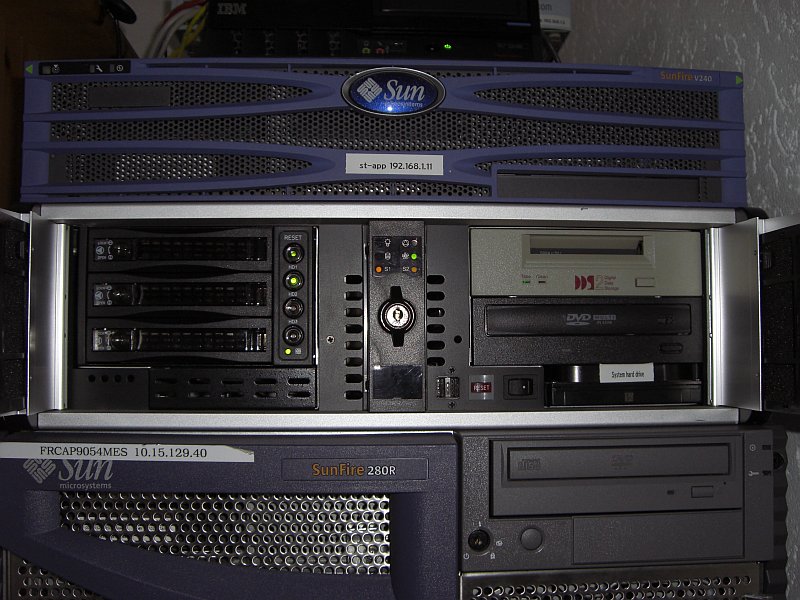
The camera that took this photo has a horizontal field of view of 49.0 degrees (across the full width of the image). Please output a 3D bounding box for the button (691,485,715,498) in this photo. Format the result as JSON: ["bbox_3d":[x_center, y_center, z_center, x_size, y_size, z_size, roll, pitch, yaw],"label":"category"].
[{"bbox_3d":[0.173,0.110,0.503,0.013,0.007,0.004,0,-3,-4],"label":"button"}]

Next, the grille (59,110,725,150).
[{"bbox_3d":[-0.005,-0.105,0.543,0.415,0.025,0.007,0,-3,-3],"label":"grille"}]

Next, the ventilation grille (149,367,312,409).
[{"bbox_3d":[-0.103,0.054,0.541,0.103,0.025,0.006,0,-3,-2],"label":"ventilation grille"}]

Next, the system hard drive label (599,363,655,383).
[{"bbox_3d":[0.143,0.046,0.553,0.035,0.012,0.001,0,-3,-4],"label":"system hard drive label"}]

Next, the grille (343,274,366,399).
[{"bbox_3d":[-0.028,0.023,0.536,0.012,0.075,0.004,0,-3,-4],"label":"grille"}]

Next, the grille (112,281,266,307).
[{"bbox_3d":[-0.131,-0.003,0.543,0.099,0.015,0.008,0,-3,-2],"label":"grille"}]

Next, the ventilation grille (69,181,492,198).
[{"bbox_3d":[-0.068,-0.065,0.515,0.245,0.010,0.005,0,-3,-4],"label":"ventilation grille"}]

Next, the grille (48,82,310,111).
[{"bbox_3d":[-0.133,-0.125,0.537,0.158,0.018,0.006,0,-3,-3],"label":"grille"}]

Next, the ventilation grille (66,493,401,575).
[{"bbox_3d":[-0.096,0.130,0.492,0.182,0.045,0.005,0,-3,-4],"label":"ventilation grille"}]

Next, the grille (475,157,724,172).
[{"bbox_3d":[0.124,-0.084,0.549,0.156,0.009,0.006,0,-3,-3],"label":"grille"}]

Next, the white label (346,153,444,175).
[{"bbox_3d":[-0.003,-0.079,0.513,0.057,0.012,0.001,0,-3,-4],"label":"white label"}]

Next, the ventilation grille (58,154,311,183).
[{"bbox_3d":[-0.130,-0.080,0.535,0.152,0.018,0.006,0,-3,-3],"label":"ventilation grille"}]

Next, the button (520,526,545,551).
[{"bbox_3d":[0.074,0.135,0.495,0.013,0.013,0.005,0,-3,-5],"label":"button"}]

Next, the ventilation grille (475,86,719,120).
[{"bbox_3d":[0.119,-0.118,0.530,0.149,0.020,0.005,0,-3,-4],"label":"ventilation grille"}]

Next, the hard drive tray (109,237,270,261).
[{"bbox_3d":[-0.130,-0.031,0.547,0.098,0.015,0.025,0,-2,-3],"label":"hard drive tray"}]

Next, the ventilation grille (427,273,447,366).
[{"bbox_3d":[0.022,0.013,0.540,0.012,0.056,0.004,0,-3,-4],"label":"ventilation grille"}]

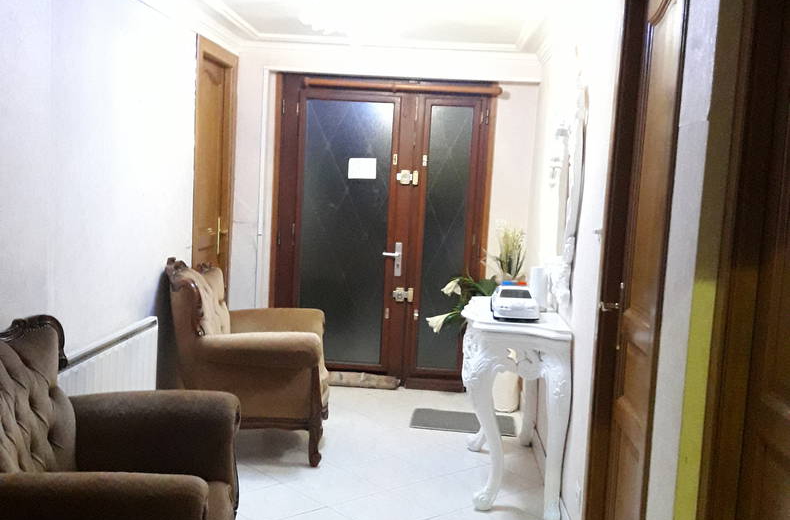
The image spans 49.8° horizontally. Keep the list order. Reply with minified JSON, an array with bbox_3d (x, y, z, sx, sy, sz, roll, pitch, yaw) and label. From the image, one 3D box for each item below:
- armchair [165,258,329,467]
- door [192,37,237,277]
[{"bbox_3d":[-0.767,0.471,4.433,0.830,0.920,0.870,3,5,-2],"label":"armchair"},{"bbox_3d":[-1.143,-0.235,5.266,0.090,2.130,0.920,3,5,3],"label":"door"}]

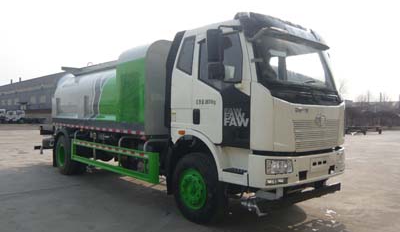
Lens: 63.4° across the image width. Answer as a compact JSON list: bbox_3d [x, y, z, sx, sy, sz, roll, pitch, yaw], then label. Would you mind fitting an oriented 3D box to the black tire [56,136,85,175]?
[{"bbox_3d":[-3.434,1.012,8.412,0.300,1.030,1.030,0,1,-44],"label":"black tire"}]

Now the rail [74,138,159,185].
[{"bbox_3d":[-1.906,0.844,6.686,0.100,0.530,3.500,0,1,-44],"label":"rail"}]

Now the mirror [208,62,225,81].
[{"bbox_3d":[0.212,-0.572,4.161,0.200,0.235,0.120,1,1,-5],"label":"mirror"}]

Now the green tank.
[{"bbox_3d":[-1.613,-0.572,8.093,2.420,1.740,4.500,0,1,-44],"label":"green tank"}]

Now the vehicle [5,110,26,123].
[{"bbox_3d":[-32.685,0.141,57.000,2.100,2.250,4.800,1,1,-12],"label":"vehicle"}]

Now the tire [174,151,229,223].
[{"bbox_3d":[0.005,1.102,4.963,0.280,1.030,1.030,0,1,-44],"label":"tire"}]

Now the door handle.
[{"bbox_3d":[-0.051,0.007,4.694,0.050,0.225,0.160,0,1,-44],"label":"door handle"}]

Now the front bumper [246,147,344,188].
[{"bbox_3d":[1.604,0.713,4.725,2.460,0.450,0.400,0,1,-44],"label":"front bumper"}]

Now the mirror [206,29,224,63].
[{"bbox_3d":[0.200,-0.910,4.175,0.220,0.440,0.130,1,1,-5],"label":"mirror"}]

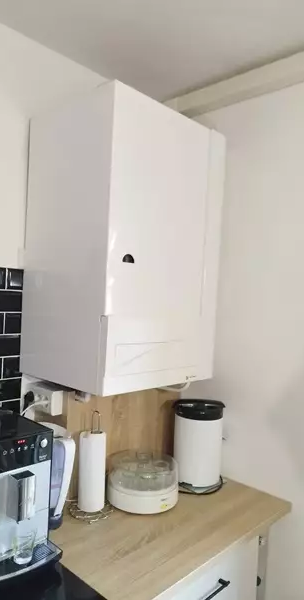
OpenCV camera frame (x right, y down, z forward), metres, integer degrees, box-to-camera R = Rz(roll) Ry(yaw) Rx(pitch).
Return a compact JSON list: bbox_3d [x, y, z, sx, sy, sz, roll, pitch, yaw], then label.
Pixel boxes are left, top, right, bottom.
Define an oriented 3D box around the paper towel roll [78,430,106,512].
[{"bbox_3d":[-0.185,0.535,1.307,0.083,0.229,0.083,3,0,0],"label":"paper towel roll"}]

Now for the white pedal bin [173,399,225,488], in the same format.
[{"bbox_3d":[0.179,0.548,1.599,0.205,0.290,0.195,3,0,0],"label":"white pedal bin"}]

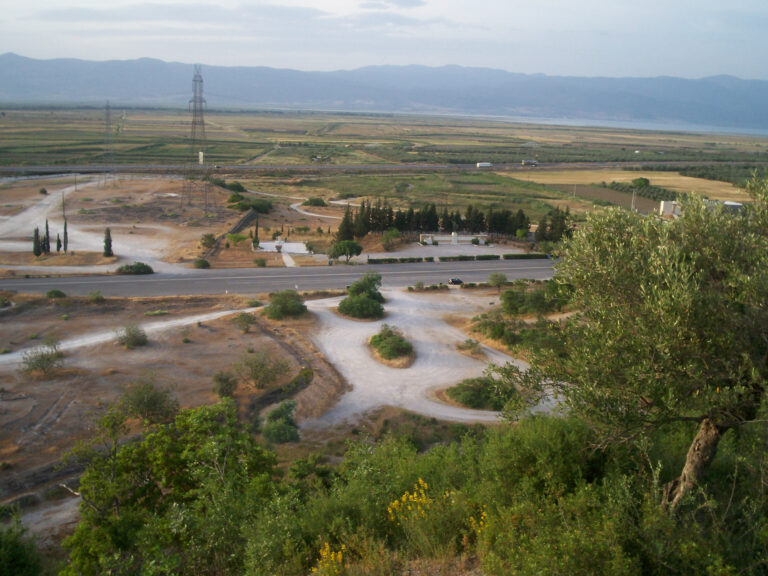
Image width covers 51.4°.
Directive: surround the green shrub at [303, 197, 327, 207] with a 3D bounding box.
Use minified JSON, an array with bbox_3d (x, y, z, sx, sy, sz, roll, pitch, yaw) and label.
[{"bbox_3d":[-30.280,-37.400,347.960,10.890,3.910,9.800,3,13,0],"label":"green shrub"}]

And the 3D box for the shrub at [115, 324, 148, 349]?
[{"bbox_3d":[-41.640,7.860,132.010,5.050,3.600,4.690,-1,13,-18],"label":"shrub"}]

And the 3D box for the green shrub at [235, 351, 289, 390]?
[{"bbox_3d":[-17.750,11.590,116.380,7.690,4.860,6.340,1,13,-9],"label":"green shrub"}]

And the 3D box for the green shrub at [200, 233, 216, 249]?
[{"bbox_3d":[-50.140,-13.600,228.860,4.070,3.880,4.200,0,13,-12],"label":"green shrub"}]

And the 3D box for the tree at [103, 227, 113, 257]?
[{"bbox_3d":[-75.750,-12.570,219.410,2.610,8.000,2.610,3,13,0],"label":"tree"}]

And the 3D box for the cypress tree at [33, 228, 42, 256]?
[{"bbox_3d":[-93.280,-12.500,215.120,2.340,8.050,2.340,3,13,0],"label":"cypress tree"}]

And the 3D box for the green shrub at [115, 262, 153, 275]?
[{"bbox_3d":[-59.630,-4.850,191.750,8.450,2.380,5.230,-1,13,-17],"label":"green shrub"}]

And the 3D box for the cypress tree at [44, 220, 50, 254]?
[{"bbox_3d":[-91.980,-14.080,218.320,1.640,9.840,1.640,3,13,0],"label":"cypress tree"}]

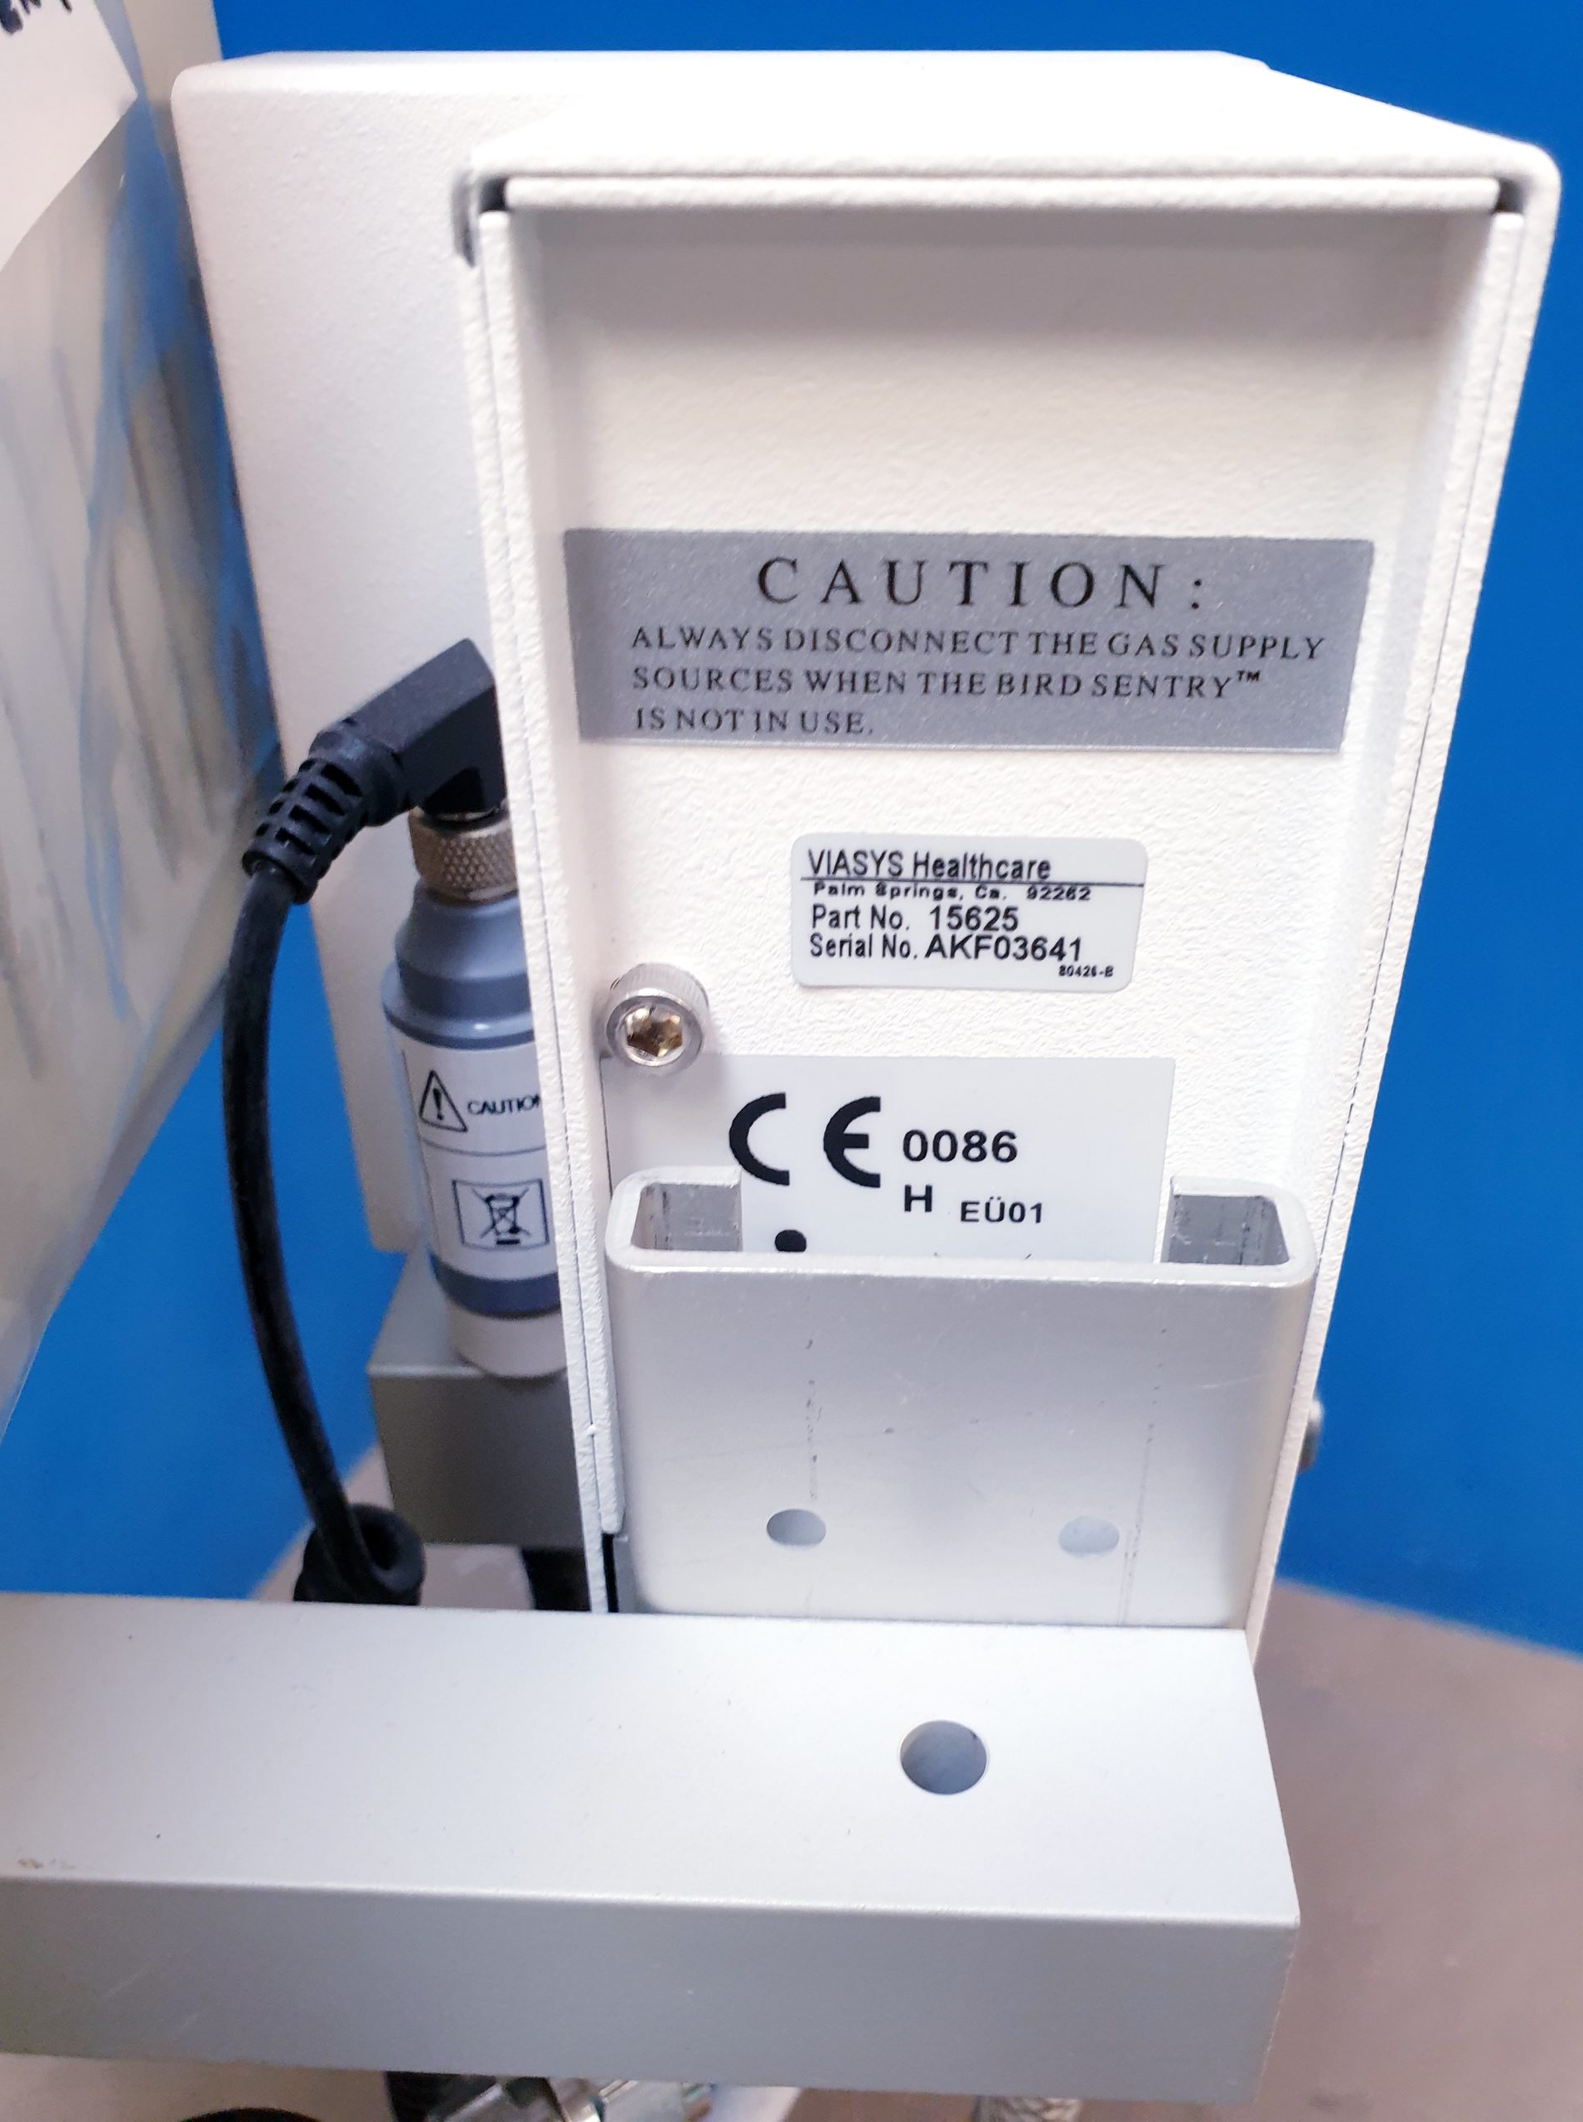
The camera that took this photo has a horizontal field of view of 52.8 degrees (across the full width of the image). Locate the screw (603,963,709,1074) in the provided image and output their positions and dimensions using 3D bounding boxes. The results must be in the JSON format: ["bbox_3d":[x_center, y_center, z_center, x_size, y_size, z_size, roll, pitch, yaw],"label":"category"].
[{"bbox_3d":[-0.013,-0.004,0.150,0.009,0.009,0.005,1,30,3],"label":"screw"}]

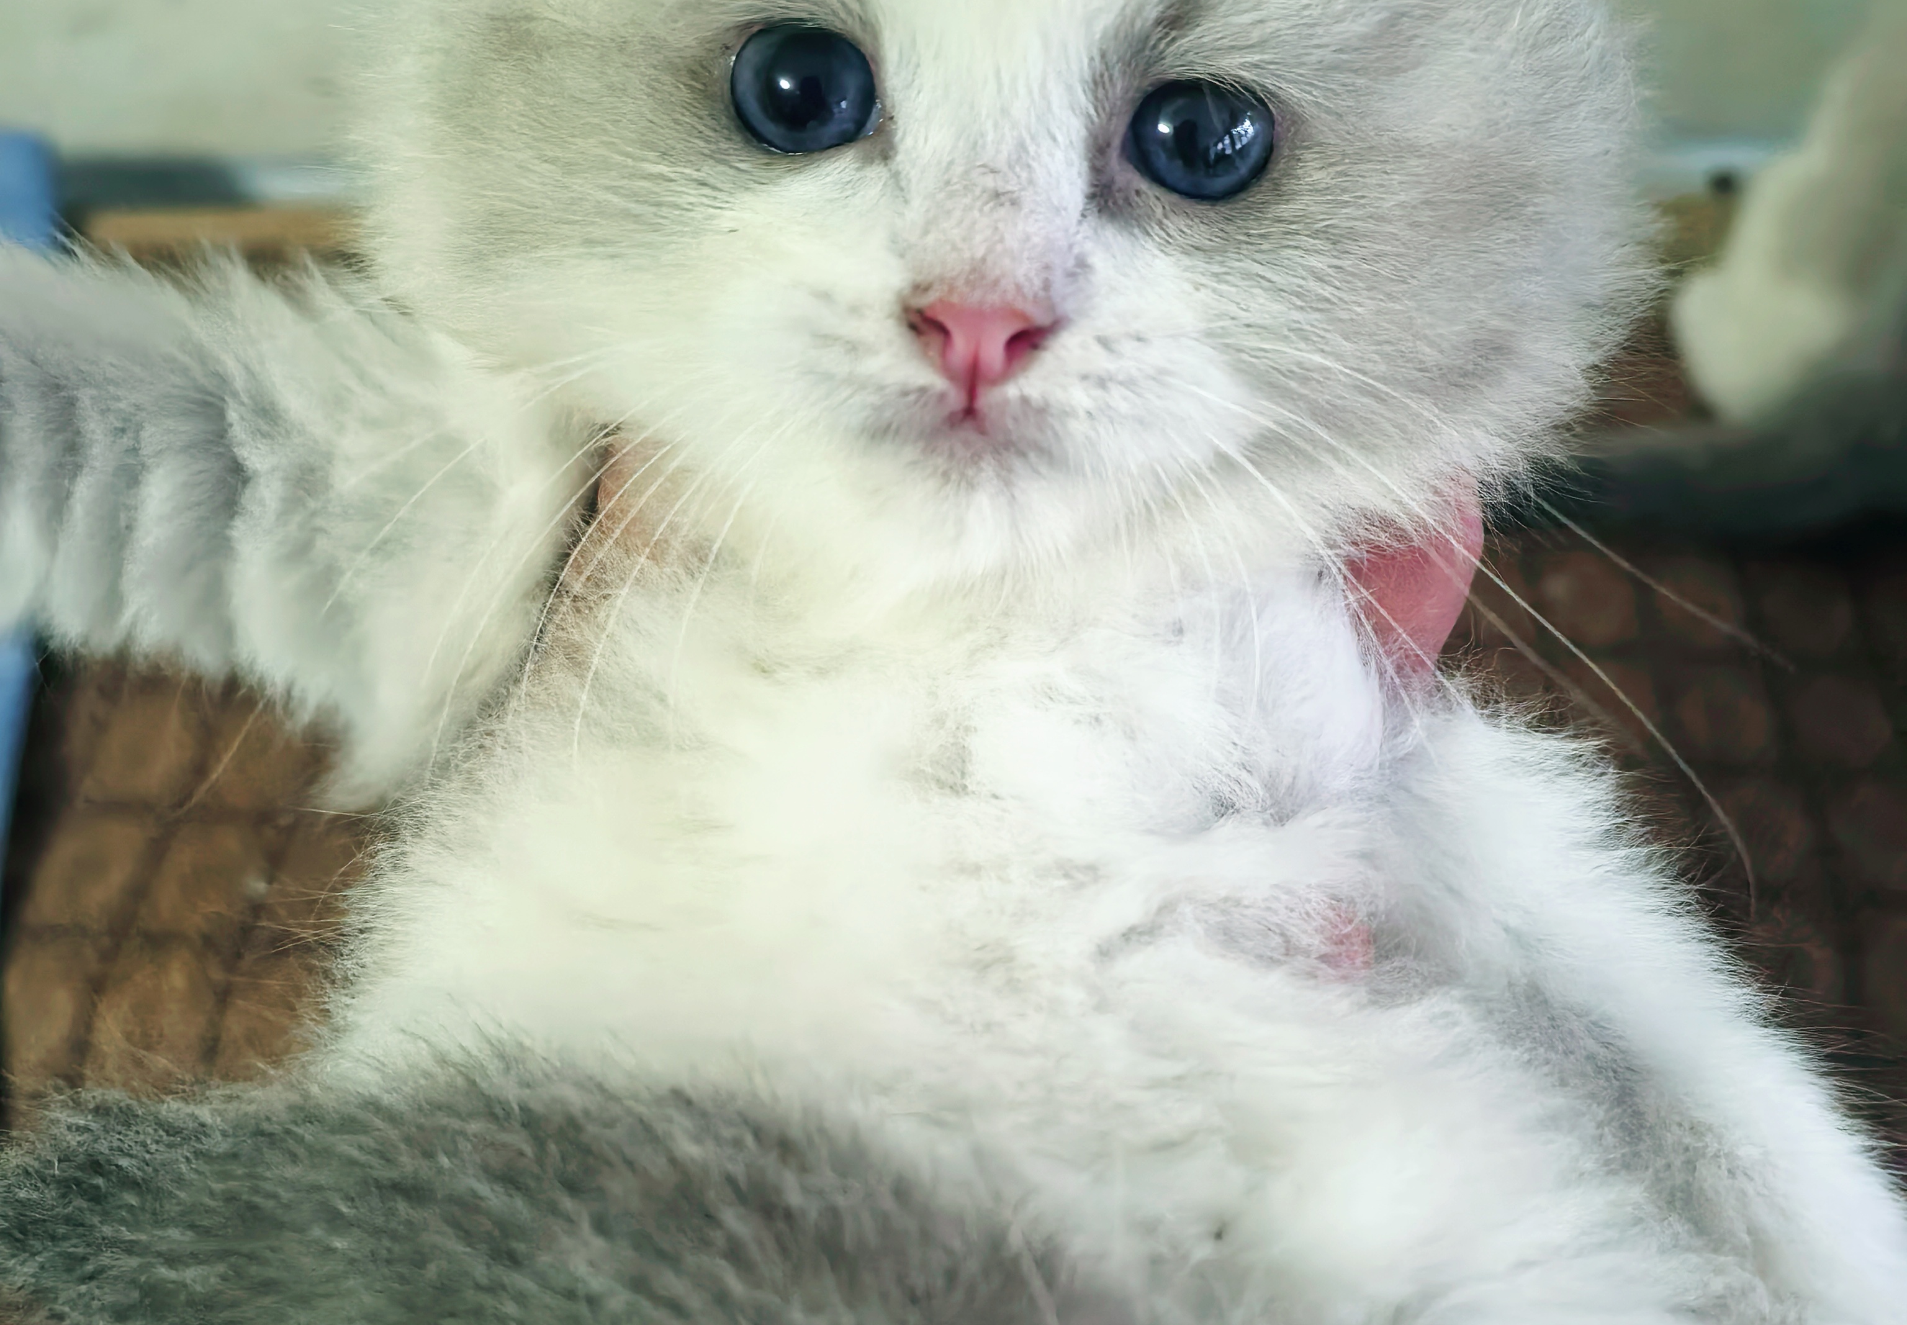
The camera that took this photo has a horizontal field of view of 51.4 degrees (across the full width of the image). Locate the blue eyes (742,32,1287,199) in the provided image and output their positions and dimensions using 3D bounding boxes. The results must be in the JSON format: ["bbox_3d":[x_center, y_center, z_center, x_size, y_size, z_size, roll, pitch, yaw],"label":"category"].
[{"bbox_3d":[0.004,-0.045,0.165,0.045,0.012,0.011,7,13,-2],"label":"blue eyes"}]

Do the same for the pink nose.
[{"bbox_3d":[0.002,-0.025,0.157,0.012,0.008,0.007,7,13,-2],"label":"pink nose"}]

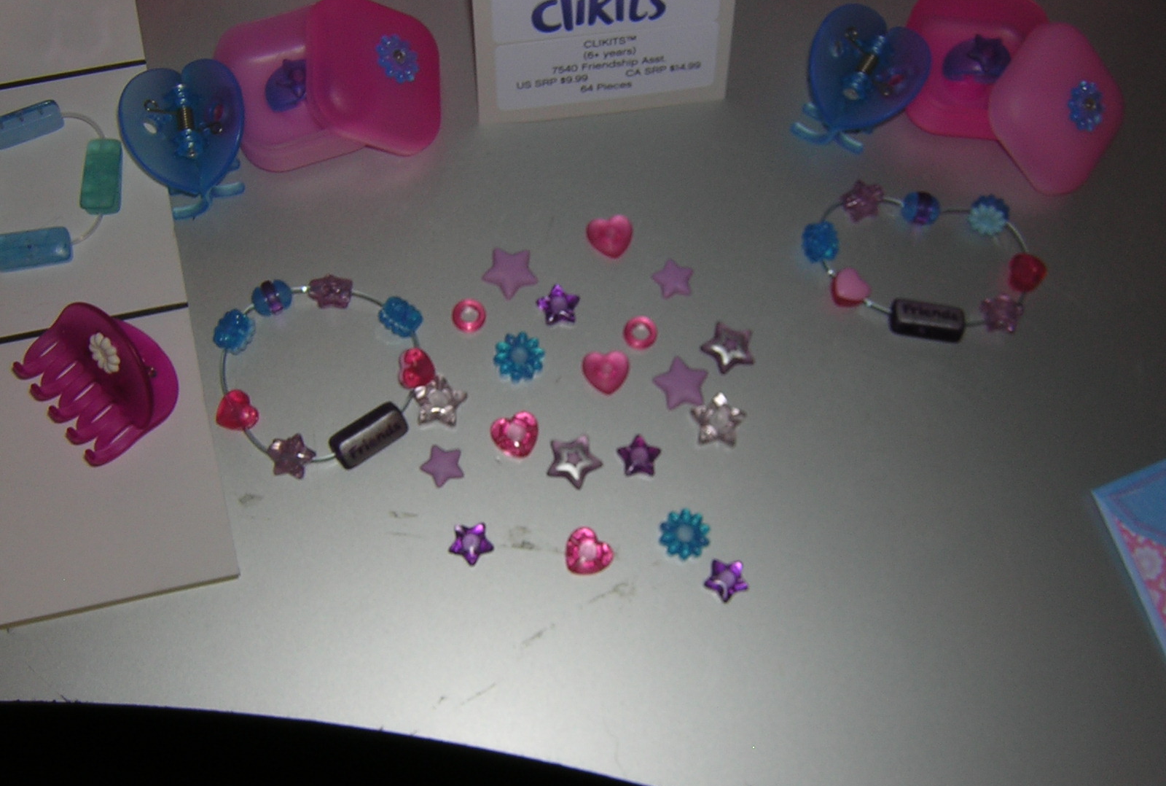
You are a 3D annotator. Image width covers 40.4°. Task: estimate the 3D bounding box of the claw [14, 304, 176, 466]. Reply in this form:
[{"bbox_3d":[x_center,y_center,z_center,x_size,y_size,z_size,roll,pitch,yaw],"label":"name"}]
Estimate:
[{"bbox_3d":[-0.136,-0.005,0.448,0.037,0.027,0.041,-42,82,-12],"label":"claw"}]

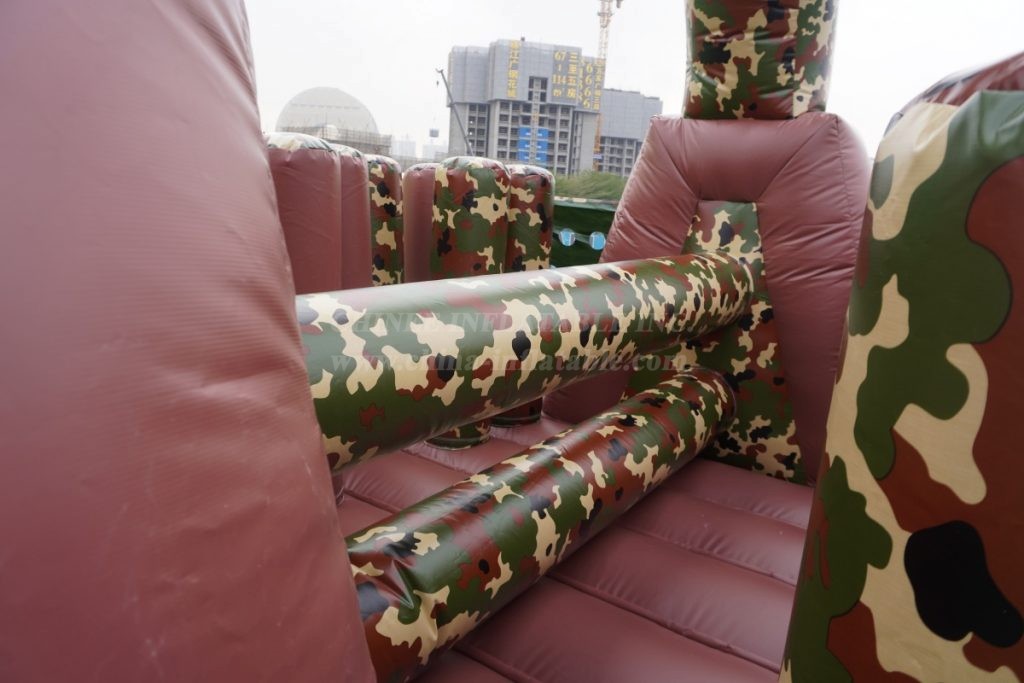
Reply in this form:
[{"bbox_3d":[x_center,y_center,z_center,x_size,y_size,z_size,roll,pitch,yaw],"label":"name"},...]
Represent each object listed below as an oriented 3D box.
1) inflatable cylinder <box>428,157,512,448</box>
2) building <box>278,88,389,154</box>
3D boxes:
[{"bbox_3d":[-0.278,-0.238,4.081,0.440,1.700,0.440,4,12,0],"label":"inflatable cylinder"},{"bbox_3d":[-55.167,-62.746,212.181,31.000,31.000,29.000,-3,14,-25],"label":"building"}]

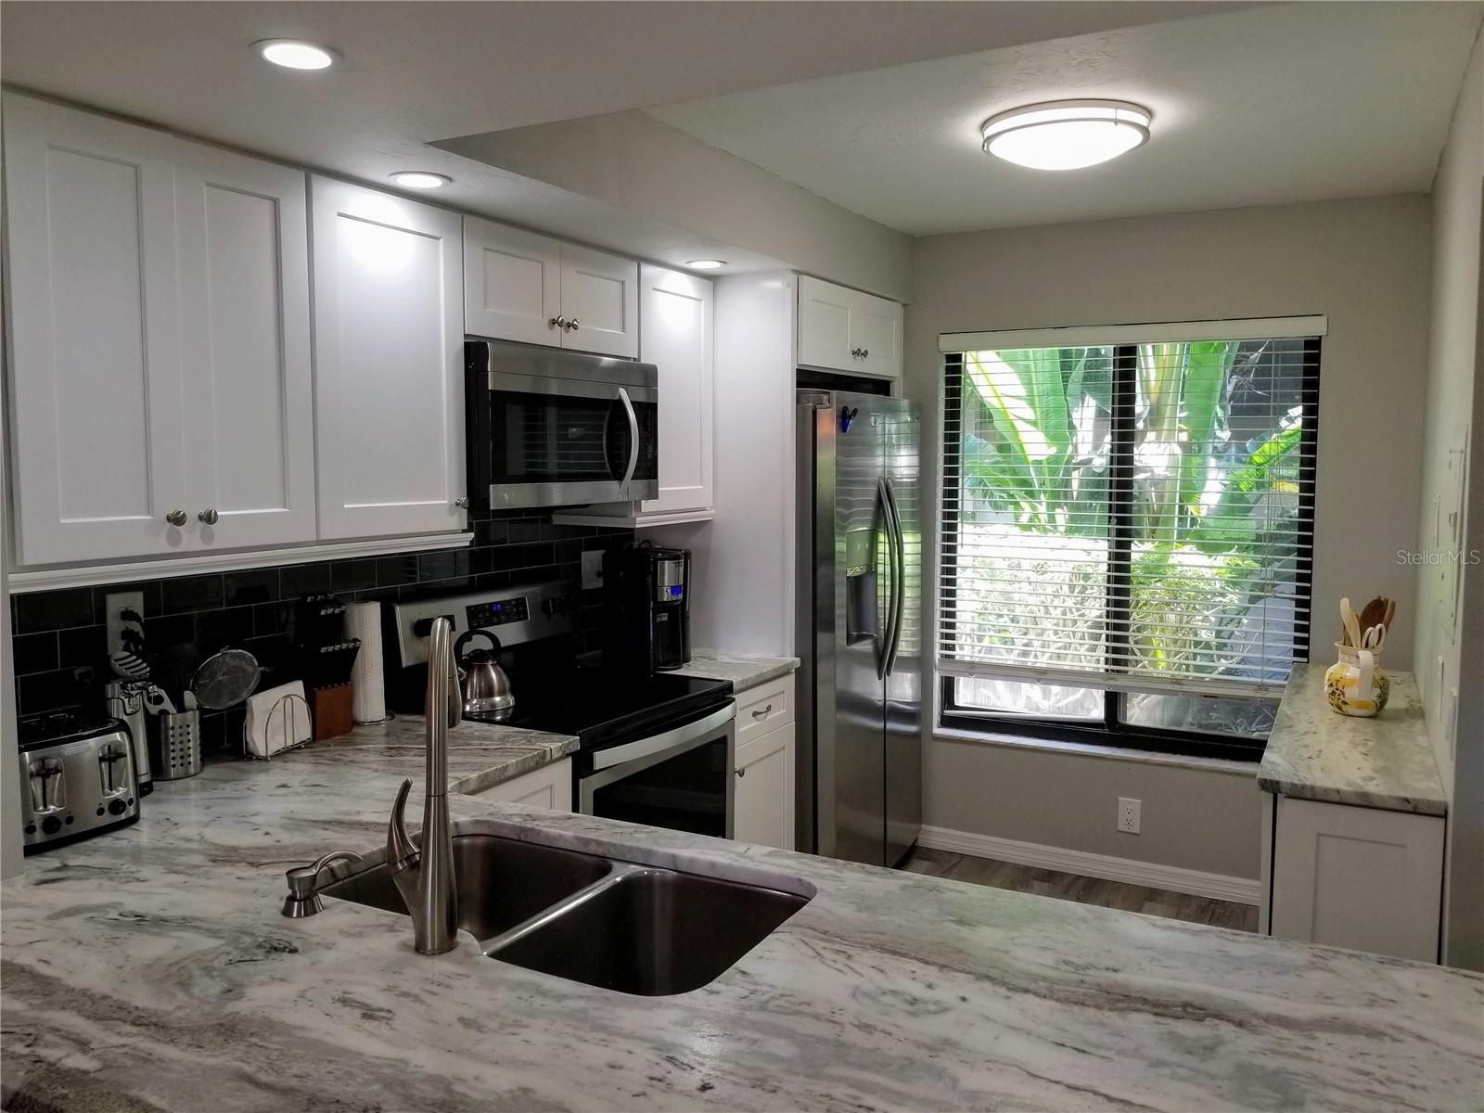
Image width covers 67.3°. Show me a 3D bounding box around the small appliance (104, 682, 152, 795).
[{"bbox_3d":[-1.219,0.357,2.186,0.092,0.222,0.085,3,5,29],"label":"small appliance"}]

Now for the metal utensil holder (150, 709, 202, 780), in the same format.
[{"bbox_3d":[-1.174,0.390,2.317,0.091,0.128,0.091,3,6,28],"label":"metal utensil holder"}]

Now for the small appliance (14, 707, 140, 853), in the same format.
[{"bbox_3d":[-1.233,0.391,1.982,0.228,0.190,0.214,3,5,29],"label":"small appliance"}]

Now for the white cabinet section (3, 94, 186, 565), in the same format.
[{"bbox_3d":[-1.258,-0.384,2.024,0.328,0.765,0.296,3,6,28],"label":"white cabinet section"}]

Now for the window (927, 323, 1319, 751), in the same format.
[{"bbox_3d":[1.381,-0.043,4.143,1.360,1.600,0.120,3,5,29],"label":"window"}]

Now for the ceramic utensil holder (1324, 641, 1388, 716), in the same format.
[{"bbox_3d":[1.700,0.341,3.082,0.163,0.185,0.180,1,5,17],"label":"ceramic utensil holder"}]

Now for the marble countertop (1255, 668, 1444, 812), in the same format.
[{"bbox_3d":[1.675,0.452,3.065,0.352,0.034,1.590,3,5,29],"label":"marble countertop"}]

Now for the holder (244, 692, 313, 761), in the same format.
[{"bbox_3d":[-1.057,0.375,2.539,0.070,0.128,0.167,1,5,12],"label":"holder"}]

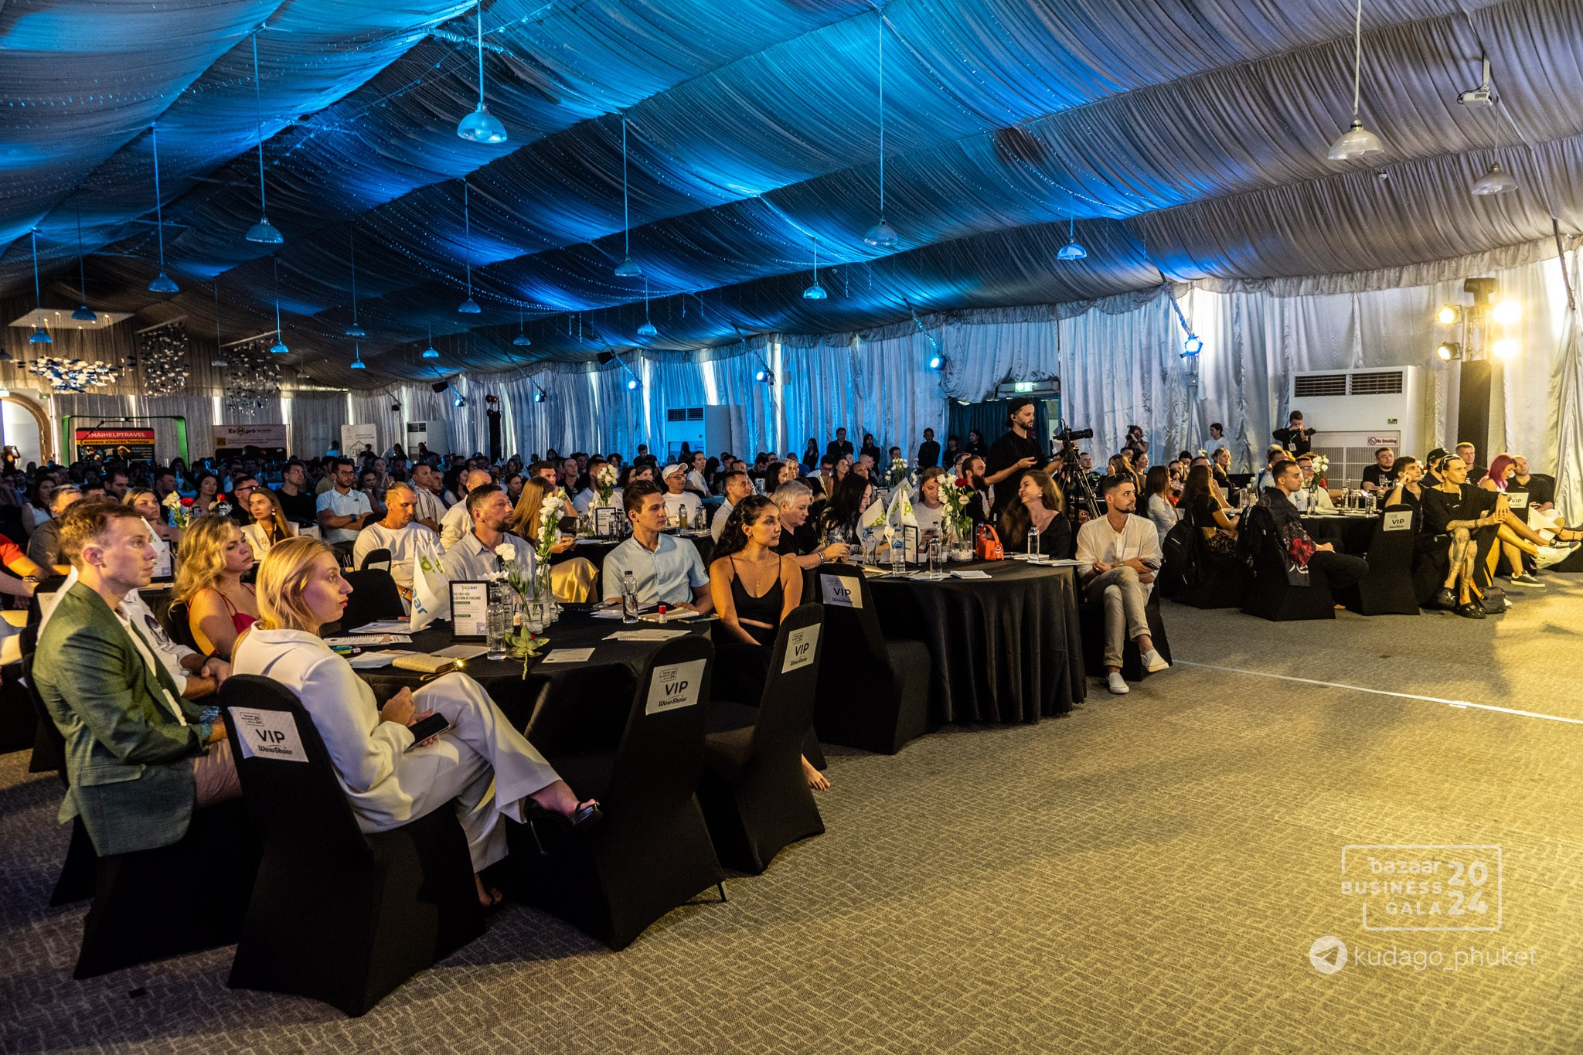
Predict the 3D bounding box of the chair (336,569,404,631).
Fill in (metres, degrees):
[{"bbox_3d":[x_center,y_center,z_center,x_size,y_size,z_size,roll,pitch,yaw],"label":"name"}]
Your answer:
[{"bbox_3d":[-1.791,0.666,4.944,0.570,0.920,0.450,2,5,28],"label":"chair"}]

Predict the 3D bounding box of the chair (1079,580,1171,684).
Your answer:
[{"bbox_3d":[2.168,0.474,6.893,0.470,0.906,0.570,2,6,34],"label":"chair"}]

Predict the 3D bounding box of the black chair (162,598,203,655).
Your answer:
[{"bbox_3d":[-2.249,0.753,4.434,0.580,0.935,0.460,-1,5,-5],"label":"black chair"}]

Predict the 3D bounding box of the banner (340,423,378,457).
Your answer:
[{"bbox_3d":[-13.530,-2.025,32.922,1.050,2.300,0.150,-4,5,-35],"label":"banner"}]

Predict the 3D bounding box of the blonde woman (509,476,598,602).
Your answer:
[{"bbox_3d":[-1.657,0.282,7.442,0.750,1.300,0.500,-2,5,-15],"label":"blonde woman"}]

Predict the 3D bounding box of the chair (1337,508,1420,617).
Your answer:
[{"bbox_3d":[5.170,0.263,9.268,0.460,0.935,0.580,0,5,4],"label":"chair"}]

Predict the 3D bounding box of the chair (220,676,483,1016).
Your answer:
[{"bbox_3d":[-1.284,0.807,3.030,0.450,0.920,0.570,1,5,20],"label":"chair"}]

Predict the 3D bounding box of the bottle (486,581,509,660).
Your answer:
[{"bbox_3d":[-1.107,0.366,3.954,0.069,0.245,0.069,-1,5,0],"label":"bottle"}]

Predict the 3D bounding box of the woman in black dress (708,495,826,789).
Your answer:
[{"bbox_3d":[-0.104,0.486,4.711,0.500,1.270,0.700,-5,6,-42],"label":"woman in black dress"}]

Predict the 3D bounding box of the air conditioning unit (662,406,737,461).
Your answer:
[{"bbox_3d":[-2.170,-1.636,24.421,0.720,2.320,1.450,-5,6,-41],"label":"air conditioning unit"}]

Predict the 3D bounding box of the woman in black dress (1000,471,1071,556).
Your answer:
[{"bbox_3d":[1.621,0.265,7.270,0.520,1.280,0.780,2,5,28],"label":"woman in black dress"}]

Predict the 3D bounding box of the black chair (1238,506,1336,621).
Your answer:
[{"bbox_3d":[4.222,0.295,9.031,0.580,0.935,0.460,-1,5,-9],"label":"black chair"}]

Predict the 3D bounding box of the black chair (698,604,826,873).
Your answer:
[{"bbox_3d":[-0.183,0.722,3.948,0.570,0.920,0.450,2,5,32],"label":"black chair"}]

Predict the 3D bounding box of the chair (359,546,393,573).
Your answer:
[{"bbox_3d":[-2.729,0.592,6.478,0.580,0.935,0.460,1,5,20],"label":"chair"}]

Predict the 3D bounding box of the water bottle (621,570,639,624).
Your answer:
[{"bbox_3d":[-0.697,0.296,4.556,0.066,0.225,0.066,-1,5,0],"label":"water bottle"}]

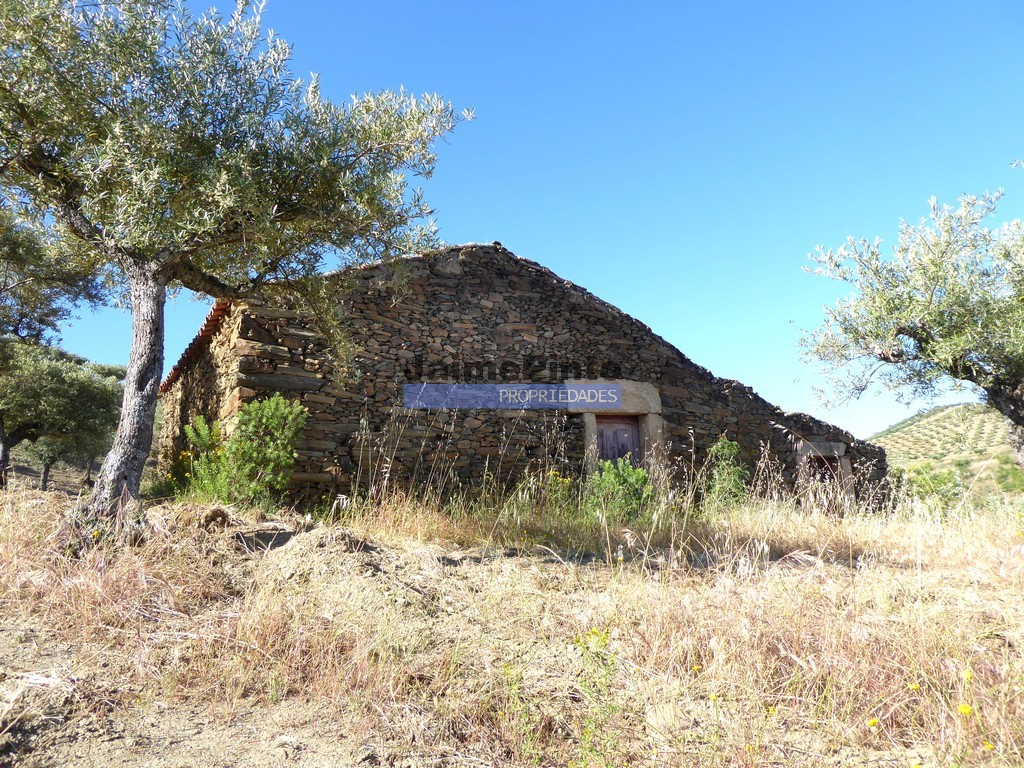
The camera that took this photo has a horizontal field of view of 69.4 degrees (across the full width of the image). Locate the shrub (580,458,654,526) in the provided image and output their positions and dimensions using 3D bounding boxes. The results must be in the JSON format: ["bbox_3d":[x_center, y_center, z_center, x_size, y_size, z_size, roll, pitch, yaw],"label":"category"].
[{"bbox_3d":[1.683,1.723,11.800,1.080,1.040,1.000,0,-5,0],"label":"shrub"}]

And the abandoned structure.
[{"bbox_3d":[0.470,0.353,15.825,13.840,4.254,7.000,3,-7,-30],"label":"abandoned structure"}]

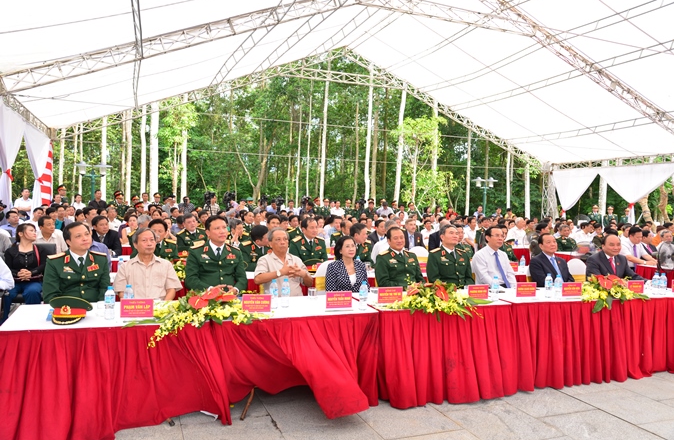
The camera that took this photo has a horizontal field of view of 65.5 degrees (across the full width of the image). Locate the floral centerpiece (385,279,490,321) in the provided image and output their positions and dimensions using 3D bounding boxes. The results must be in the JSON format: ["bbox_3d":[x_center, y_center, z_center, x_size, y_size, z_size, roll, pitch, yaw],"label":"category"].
[{"bbox_3d":[0.835,0.624,4.221,0.840,0.290,0.370,2,2,-21],"label":"floral centerpiece"}]

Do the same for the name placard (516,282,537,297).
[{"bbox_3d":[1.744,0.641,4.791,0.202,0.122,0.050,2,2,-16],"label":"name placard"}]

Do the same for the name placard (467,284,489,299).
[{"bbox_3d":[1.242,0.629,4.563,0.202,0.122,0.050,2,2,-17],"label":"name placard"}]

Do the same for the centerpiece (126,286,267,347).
[{"bbox_3d":[-0.904,0.590,3.500,0.860,0.340,0.380,2,2,-21],"label":"centerpiece"}]

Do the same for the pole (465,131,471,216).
[{"bbox_3d":[6.275,-1.653,24.967,0.200,5.400,0.200,2,2,-21],"label":"pole"}]

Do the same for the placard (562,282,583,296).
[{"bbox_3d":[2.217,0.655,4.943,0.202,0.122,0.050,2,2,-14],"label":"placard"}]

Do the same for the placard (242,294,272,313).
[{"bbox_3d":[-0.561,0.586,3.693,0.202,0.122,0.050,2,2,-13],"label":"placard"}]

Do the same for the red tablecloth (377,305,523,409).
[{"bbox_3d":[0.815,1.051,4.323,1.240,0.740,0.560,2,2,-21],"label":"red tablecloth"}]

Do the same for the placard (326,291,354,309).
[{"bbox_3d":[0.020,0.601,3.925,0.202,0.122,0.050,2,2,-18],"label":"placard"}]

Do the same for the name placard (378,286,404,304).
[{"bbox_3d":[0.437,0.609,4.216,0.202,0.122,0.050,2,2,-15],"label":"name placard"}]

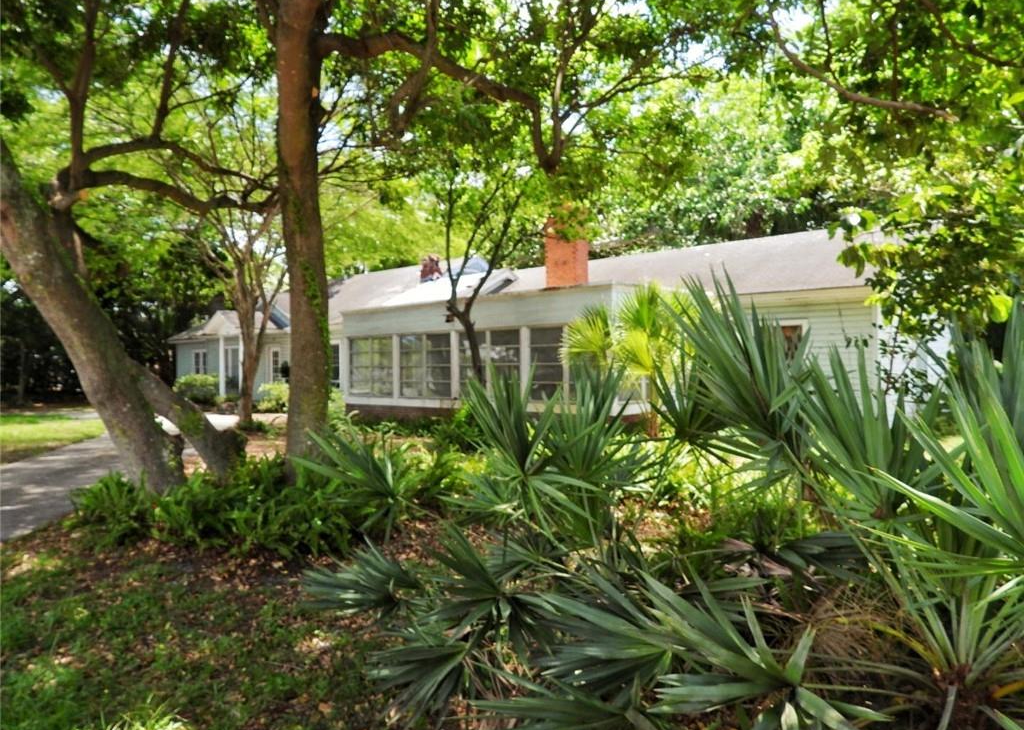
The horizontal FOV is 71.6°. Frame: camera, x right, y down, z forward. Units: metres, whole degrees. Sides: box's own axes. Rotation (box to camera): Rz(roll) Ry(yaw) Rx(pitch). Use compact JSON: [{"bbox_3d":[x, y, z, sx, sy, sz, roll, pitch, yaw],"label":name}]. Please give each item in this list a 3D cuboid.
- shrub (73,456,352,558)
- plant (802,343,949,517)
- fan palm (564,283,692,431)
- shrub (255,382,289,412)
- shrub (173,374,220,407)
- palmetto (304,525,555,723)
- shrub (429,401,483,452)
[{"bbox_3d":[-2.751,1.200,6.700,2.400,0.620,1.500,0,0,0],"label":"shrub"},{"bbox_3d":[1.316,0.262,2.600,0.520,0.660,0.480,0,0,0],"label":"plant"},{"bbox_3d":[2.232,-0.067,13.600,2.400,3.000,2.200,0,0,0],"label":"fan palm"},{"bbox_3d":[-7.793,1.046,23.200,1.250,1.000,1.200,0,0,0],"label":"shrub"},{"bbox_3d":[-11.367,0.916,25.500,1.600,1.250,1.500,0,0,0],"label":"shrub"},{"bbox_3d":[-0.378,1.130,3.250,1.120,0.650,0.950,0,0,0],"label":"palmetto"},{"bbox_3d":[-1.058,1.133,13.300,1.050,0.950,1.000,0,0,0],"label":"shrub"}]

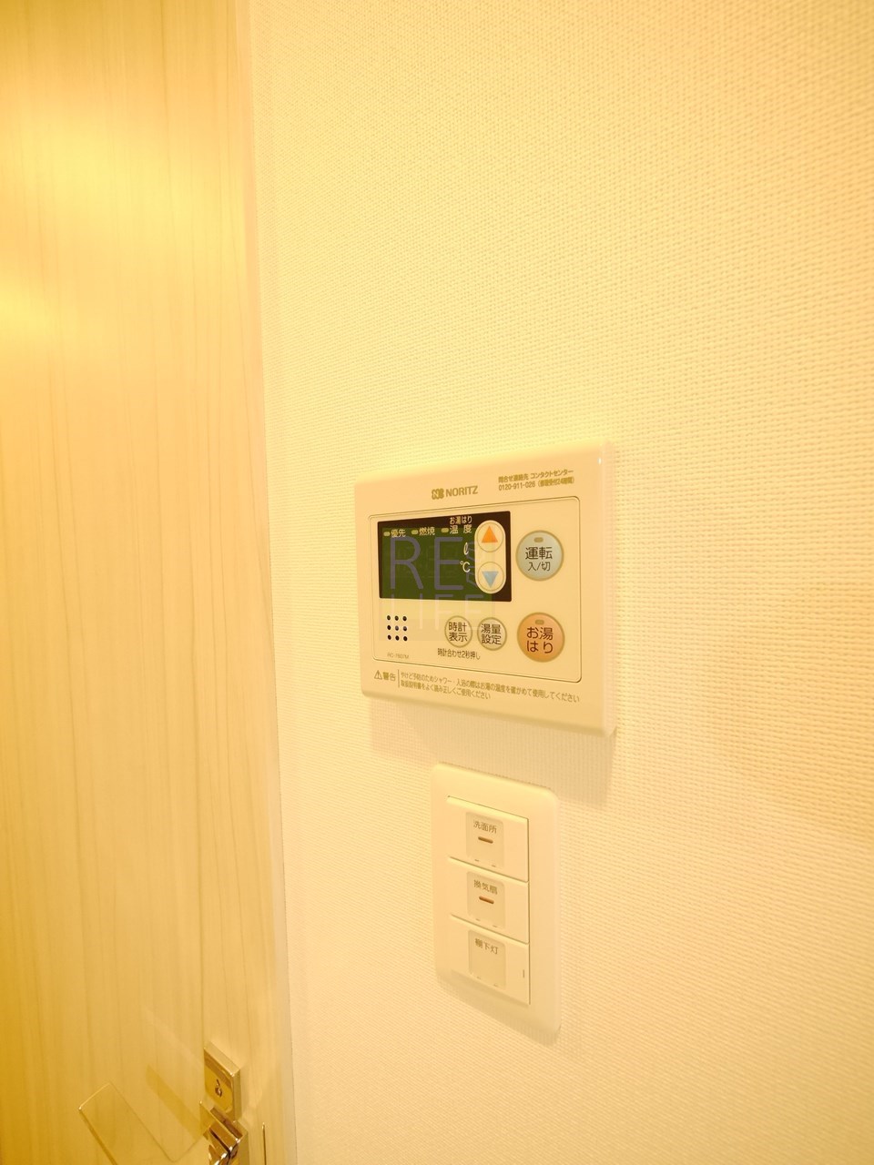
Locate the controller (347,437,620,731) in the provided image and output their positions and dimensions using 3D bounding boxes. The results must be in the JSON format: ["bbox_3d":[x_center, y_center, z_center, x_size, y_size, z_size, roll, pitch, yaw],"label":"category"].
[{"bbox_3d":[0.015,0.003,0.230,0.131,0.121,0.022,0,3,31],"label":"controller"}]

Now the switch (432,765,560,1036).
[{"bbox_3d":[0.027,0.160,0.240,0.070,0.120,0.009,0,3,30],"label":"switch"}]

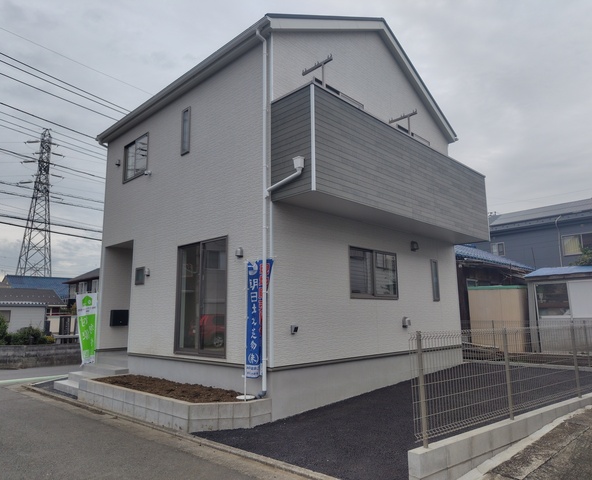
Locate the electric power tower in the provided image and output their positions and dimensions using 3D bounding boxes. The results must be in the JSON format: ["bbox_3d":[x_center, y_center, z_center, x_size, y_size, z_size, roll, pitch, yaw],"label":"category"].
[{"bbox_3d":[-42.856,-2.641,71.524,6.200,33.883,6.800,2,-10,-18],"label":"electric power tower"}]

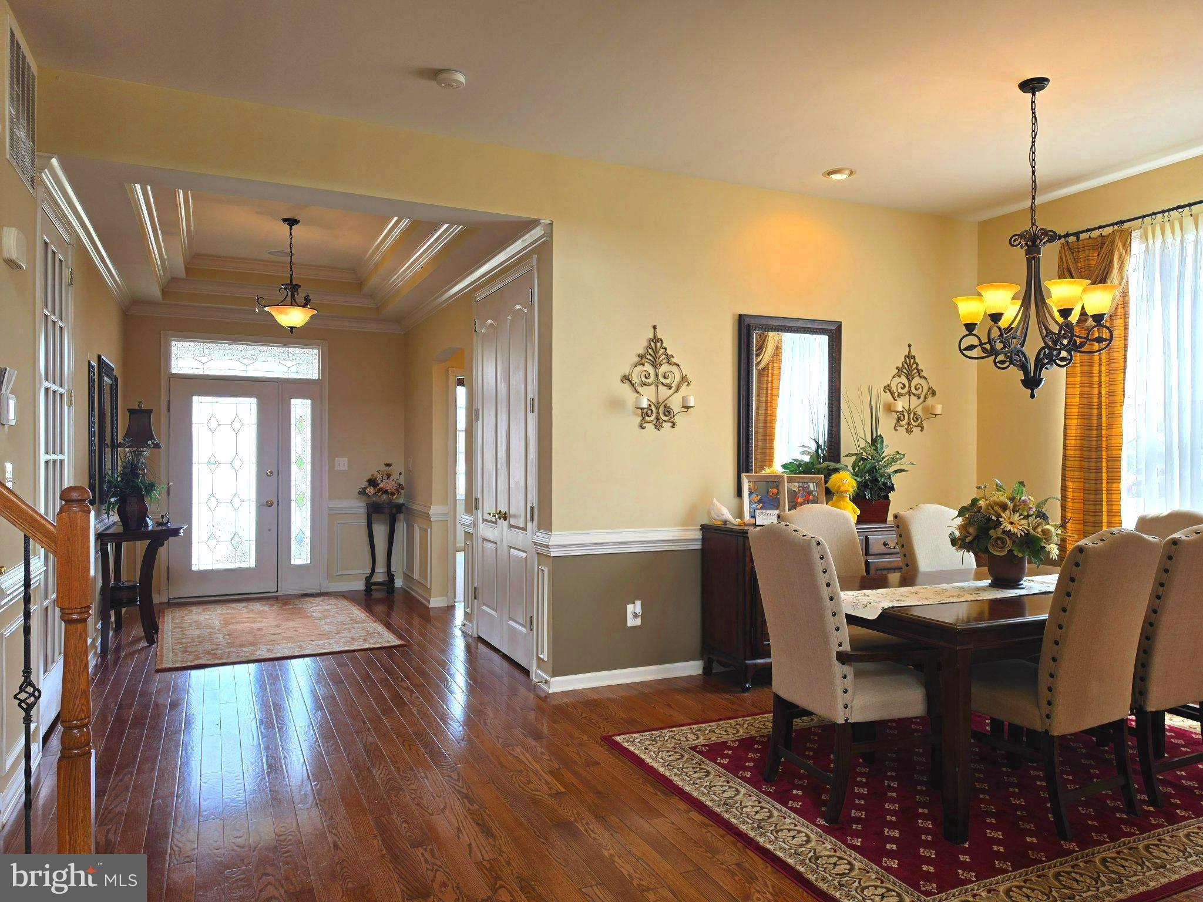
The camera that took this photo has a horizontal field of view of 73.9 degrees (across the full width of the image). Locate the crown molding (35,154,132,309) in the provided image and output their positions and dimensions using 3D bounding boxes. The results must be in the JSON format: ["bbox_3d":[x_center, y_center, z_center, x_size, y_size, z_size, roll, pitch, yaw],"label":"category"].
[{"bbox_3d":[-3.300,-1.248,5.298,0.090,0.105,4.010,0,0,-26],"label":"crown molding"}]

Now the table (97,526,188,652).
[{"bbox_3d":[-3.326,0.964,5.869,0.505,0.830,1.065,0,0,-26],"label":"table"}]

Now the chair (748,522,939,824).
[{"bbox_3d":[0.982,0.808,3.164,0.680,1.058,0.515,0,0,-26],"label":"chair"}]

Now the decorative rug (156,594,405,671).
[{"bbox_3d":[-2.635,1.369,6.331,1.540,0.012,2.350,0,0,-28],"label":"decorative rug"}]

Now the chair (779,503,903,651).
[{"bbox_3d":[1.273,0.820,3.934,0.510,1.100,0.630,0,0,-25],"label":"chair"}]

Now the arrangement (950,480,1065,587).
[{"bbox_3d":[1.884,0.384,3.705,0.475,0.465,0.460,0,0,-26],"label":"arrangement"}]

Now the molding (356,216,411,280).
[{"bbox_3d":[-1.672,-1.610,6.149,0.100,0.115,2.700,0,0,-26],"label":"molding"}]

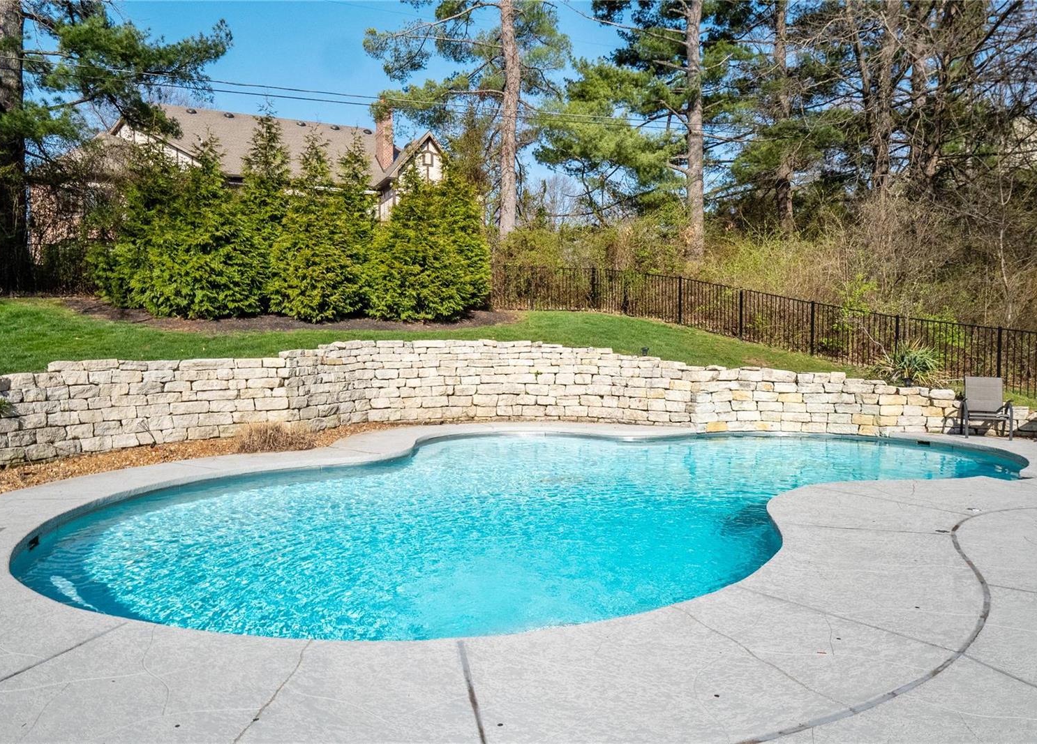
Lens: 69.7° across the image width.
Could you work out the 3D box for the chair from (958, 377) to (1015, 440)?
[{"bbox_3d":[7.775,0.595,12.363,0.660,0.980,0.740,2,2,25],"label":"chair"}]

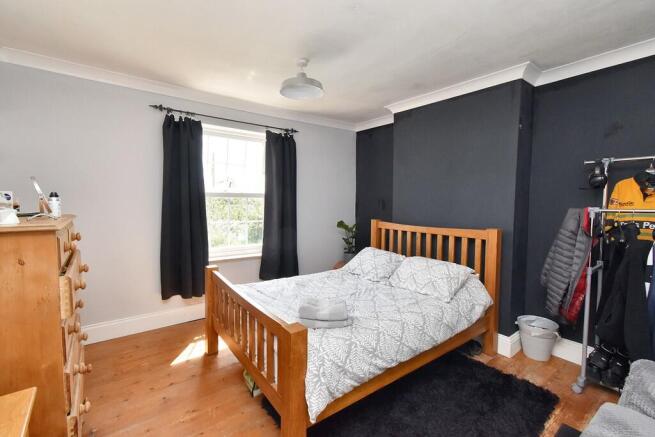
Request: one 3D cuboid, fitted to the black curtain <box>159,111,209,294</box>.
[{"bbox_3d":[-1.444,-0.098,2.777,0.420,1.800,0.120,-2,5,-37],"label":"black curtain"}]

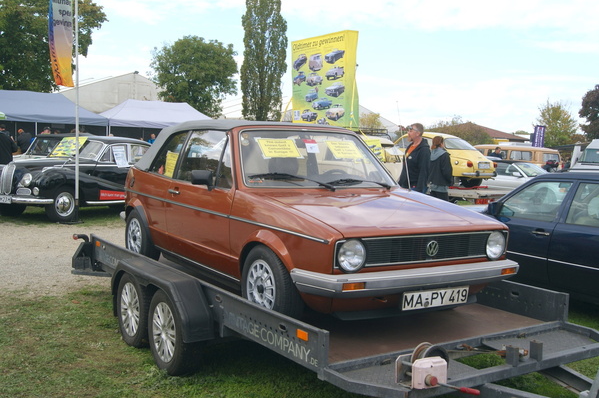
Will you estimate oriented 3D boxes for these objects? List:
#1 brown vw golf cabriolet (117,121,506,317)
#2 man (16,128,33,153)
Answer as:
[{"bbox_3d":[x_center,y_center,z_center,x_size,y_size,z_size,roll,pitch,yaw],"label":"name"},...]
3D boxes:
[{"bbox_3d":[-0.188,0.055,5.360,1.640,1.390,3.800,-1,5,-33],"label":"brown vw golf cabriolet"},{"bbox_3d":[-8.728,-1.344,20.577,0.450,1.740,0.520,5,6,30],"label":"man"}]

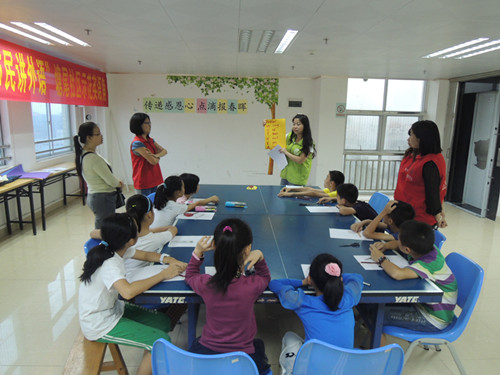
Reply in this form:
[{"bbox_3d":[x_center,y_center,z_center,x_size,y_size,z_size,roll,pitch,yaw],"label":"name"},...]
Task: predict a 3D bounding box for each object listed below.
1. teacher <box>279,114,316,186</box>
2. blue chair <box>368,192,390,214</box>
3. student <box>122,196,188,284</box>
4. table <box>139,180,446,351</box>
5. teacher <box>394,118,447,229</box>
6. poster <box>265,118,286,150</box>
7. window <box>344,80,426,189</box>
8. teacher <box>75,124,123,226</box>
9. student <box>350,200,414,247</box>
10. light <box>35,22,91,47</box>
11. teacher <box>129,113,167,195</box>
[{"bbox_3d":[0.612,-0.128,4.641,0.500,1.650,0.420,9,14,36],"label":"teacher"},{"bbox_3d":[1.172,0.495,3.723,0.520,0.800,0.460,0,11,-4],"label":"blue chair"},{"bbox_3d":[-0.751,0.558,2.572,0.600,1.060,0.420,-2,12,-13],"label":"student"},{"bbox_3d":[0.165,0.615,3.128,1.525,0.760,2.740,1,11,-2],"label":"table"},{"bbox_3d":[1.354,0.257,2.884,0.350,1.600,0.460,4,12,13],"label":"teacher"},{"bbox_3d":[0.331,-0.680,4.408,0.265,0.370,0.015,1,12,3],"label":"poster"},{"bbox_3d":[2.944,-1.083,7.561,1.794,2.459,0.120,0,11,-2],"label":"window"},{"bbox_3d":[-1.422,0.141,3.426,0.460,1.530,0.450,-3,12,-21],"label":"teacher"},{"bbox_3d":[1.037,0.575,2.644,0.580,1.050,0.430,2,11,7],"label":"student"},{"bbox_3d":[-2.091,-1.744,3.961,0.130,0.070,1.200,0,11,-2],"label":"light"},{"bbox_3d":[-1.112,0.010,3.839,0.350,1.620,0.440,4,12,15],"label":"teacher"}]

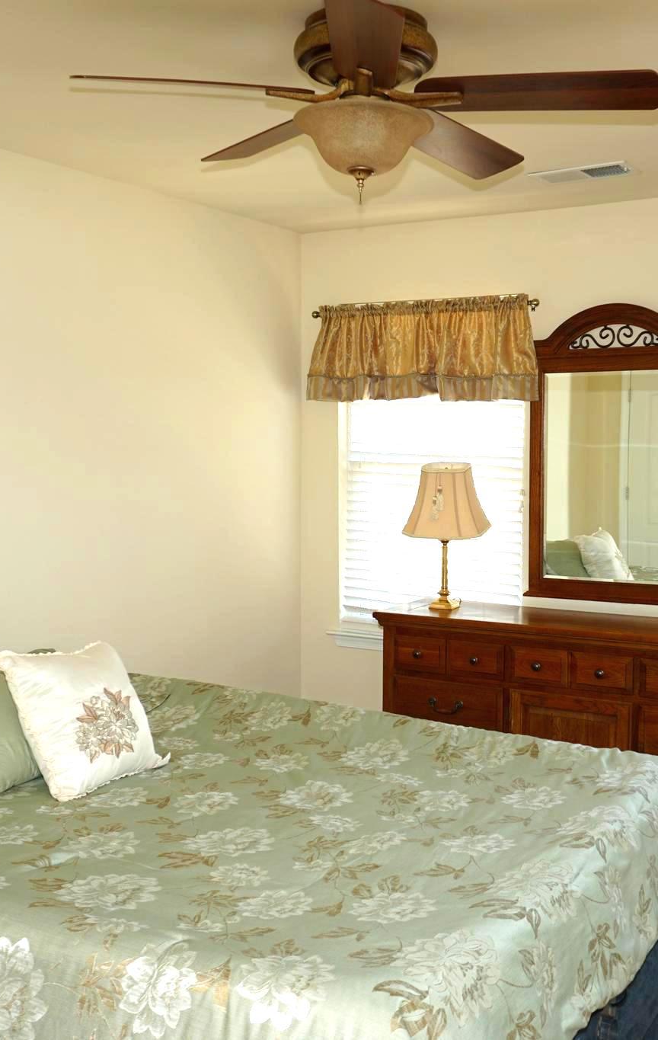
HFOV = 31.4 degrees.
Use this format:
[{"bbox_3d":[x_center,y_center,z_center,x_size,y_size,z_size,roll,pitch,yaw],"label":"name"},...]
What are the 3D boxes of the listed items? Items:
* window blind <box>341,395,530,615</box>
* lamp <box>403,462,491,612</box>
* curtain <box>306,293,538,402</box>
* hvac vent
[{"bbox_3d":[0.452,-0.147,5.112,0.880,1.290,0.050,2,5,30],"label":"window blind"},{"bbox_3d":[0.473,0.064,4.781,0.360,0.600,0.360,2,5,30],"label":"lamp"},{"bbox_3d":[0.375,-0.722,4.984,1.065,0.415,0.095,2,5,30],"label":"curtain"},{"bbox_3d":[0.879,-1.205,4.104,0.350,0.020,0.170,2,5,30],"label":"hvac vent"}]

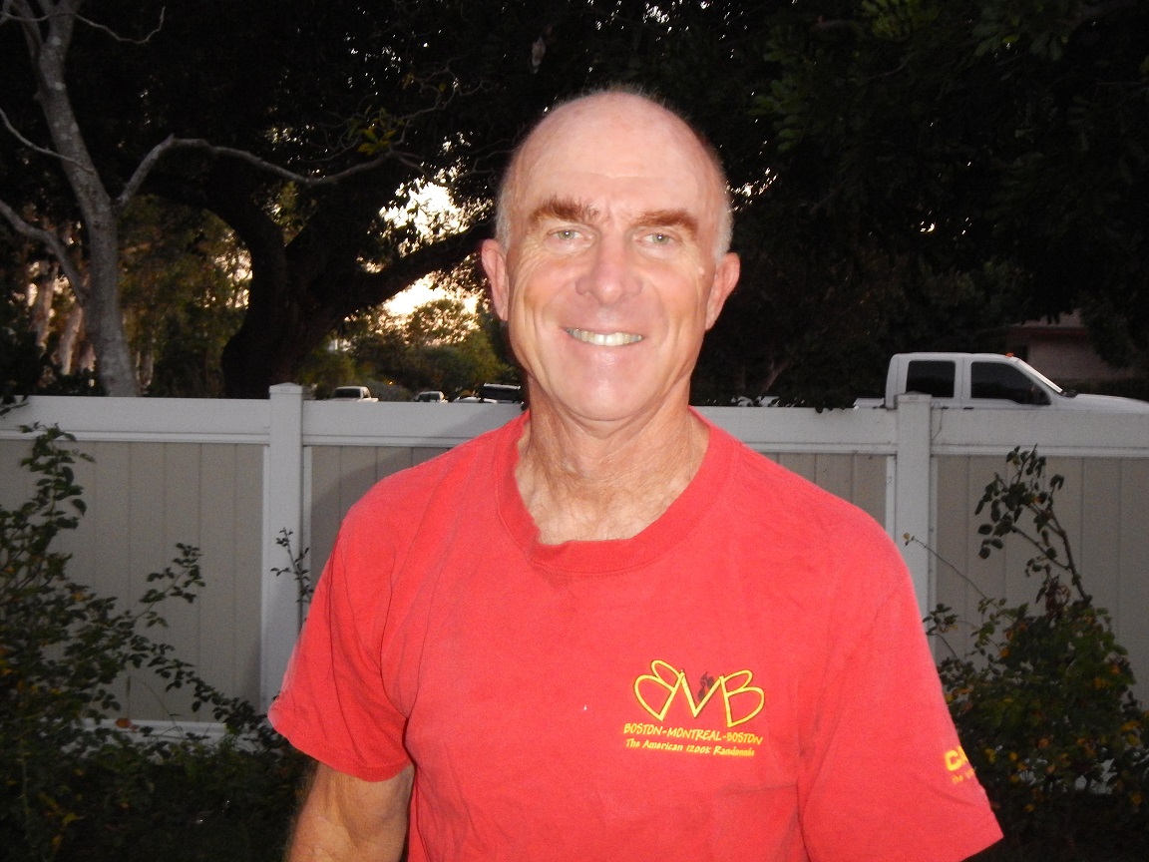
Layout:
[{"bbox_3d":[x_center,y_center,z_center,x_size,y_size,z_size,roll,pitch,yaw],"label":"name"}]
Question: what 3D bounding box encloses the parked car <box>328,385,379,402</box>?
[{"bbox_3d":[-10.562,-1.219,86.500,1.850,1.760,5.300,1,1,3],"label":"parked car"}]

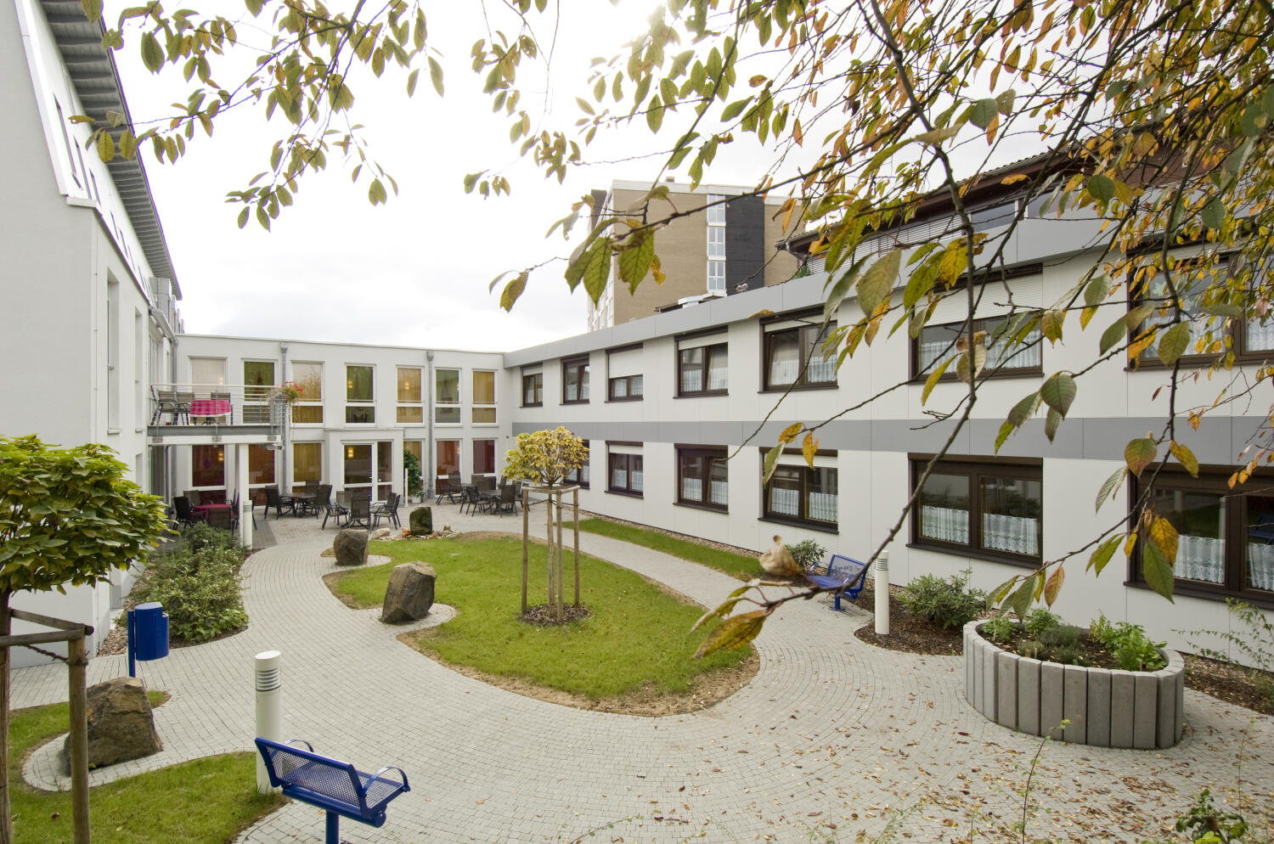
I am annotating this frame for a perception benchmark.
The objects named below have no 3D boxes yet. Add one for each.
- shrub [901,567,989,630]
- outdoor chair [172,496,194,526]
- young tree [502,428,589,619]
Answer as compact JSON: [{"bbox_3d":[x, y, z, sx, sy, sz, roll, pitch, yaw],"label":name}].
[{"bbox_3d":[4.660,2.584,9.684,1.100,0.750,1.250,0,0,-33],"label":"shrub"},{"bbox_3d":[-12.400,2.517,17.585,0.570,0.980,0.660,0,0,27],"label":"outdoor chair"},{"bbox_3d":[-1.390,1.510,9.791,1.320,2.900,1.300,0,0,0],"label":"young tree"}]

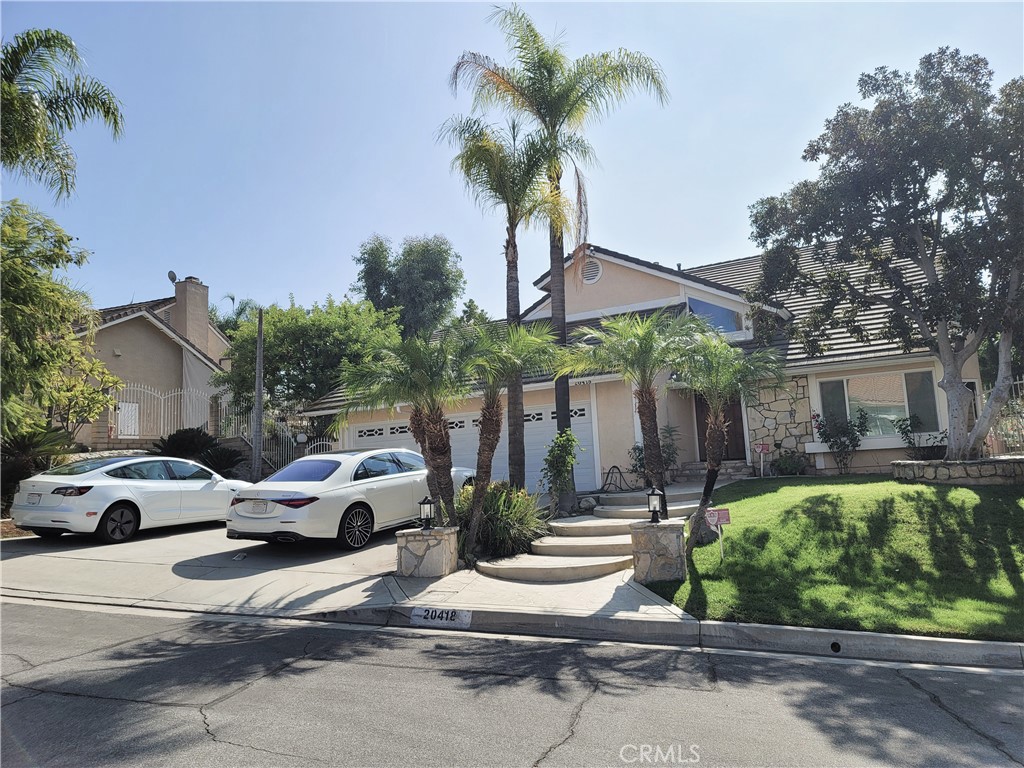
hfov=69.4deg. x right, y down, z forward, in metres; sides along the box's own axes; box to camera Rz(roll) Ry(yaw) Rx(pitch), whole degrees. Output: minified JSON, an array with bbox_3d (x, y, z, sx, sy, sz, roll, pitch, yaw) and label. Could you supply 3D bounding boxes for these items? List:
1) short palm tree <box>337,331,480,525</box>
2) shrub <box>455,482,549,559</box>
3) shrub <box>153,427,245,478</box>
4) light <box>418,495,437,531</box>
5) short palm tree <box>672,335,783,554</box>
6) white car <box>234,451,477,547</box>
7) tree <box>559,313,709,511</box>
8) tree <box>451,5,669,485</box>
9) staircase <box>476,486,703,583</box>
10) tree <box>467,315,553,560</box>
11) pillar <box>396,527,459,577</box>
[{"bbox_3d":[-1.373,0.723,10.000,1.950,2.900,1.950,-3,-6,0],"label":"short palm tree"},{"bbox_3d":[-0.133,1.761,9.400,1.200,0.920,1.100,-7,-7,30],"label":"shrub"},{"bbox_3d":[-7.268,1.663,17.200,2.000,1.400,1.800,-7,-7,30],"label":"shrub"},{"bbox_3d":[-1.074,1.646,9.400,0.195,0.440,0.195,-4,-7,10],"label":"light"},{"bbox_3d":[2.817,0.728,9.669,1.500,2.830,1.500,-4,-7,10],"label":"short palm tree"},{"bbox_3d":[-2.448,1.914,13.213,1.950,1.500,5.270,-2,-3,31],"label":"white car"},{"bbox_3d":[1.527,0.542,9.000,1.850,2.900,1.850,-7,-7,30],"label":"tree"},{"bbox_3d":[1.035,-2.518,13.782,4.200,9.780,4.200,-4,-7,10],"label":"tree"},{"bbox_3d":[1.501,2.018,10.567,2.550,0.680,5.700,-7,-7,30],"label":"staircase"},{"bbox_3d":[-0.028,0.684,10.393,1.500,3.250,1.500,-4,-7,10],"label":"tree"},{"bbox_3d":[-1.001,2.029,9.031,0.630,0.580,0.520,-5,-7,16],"label":"pillar"}]

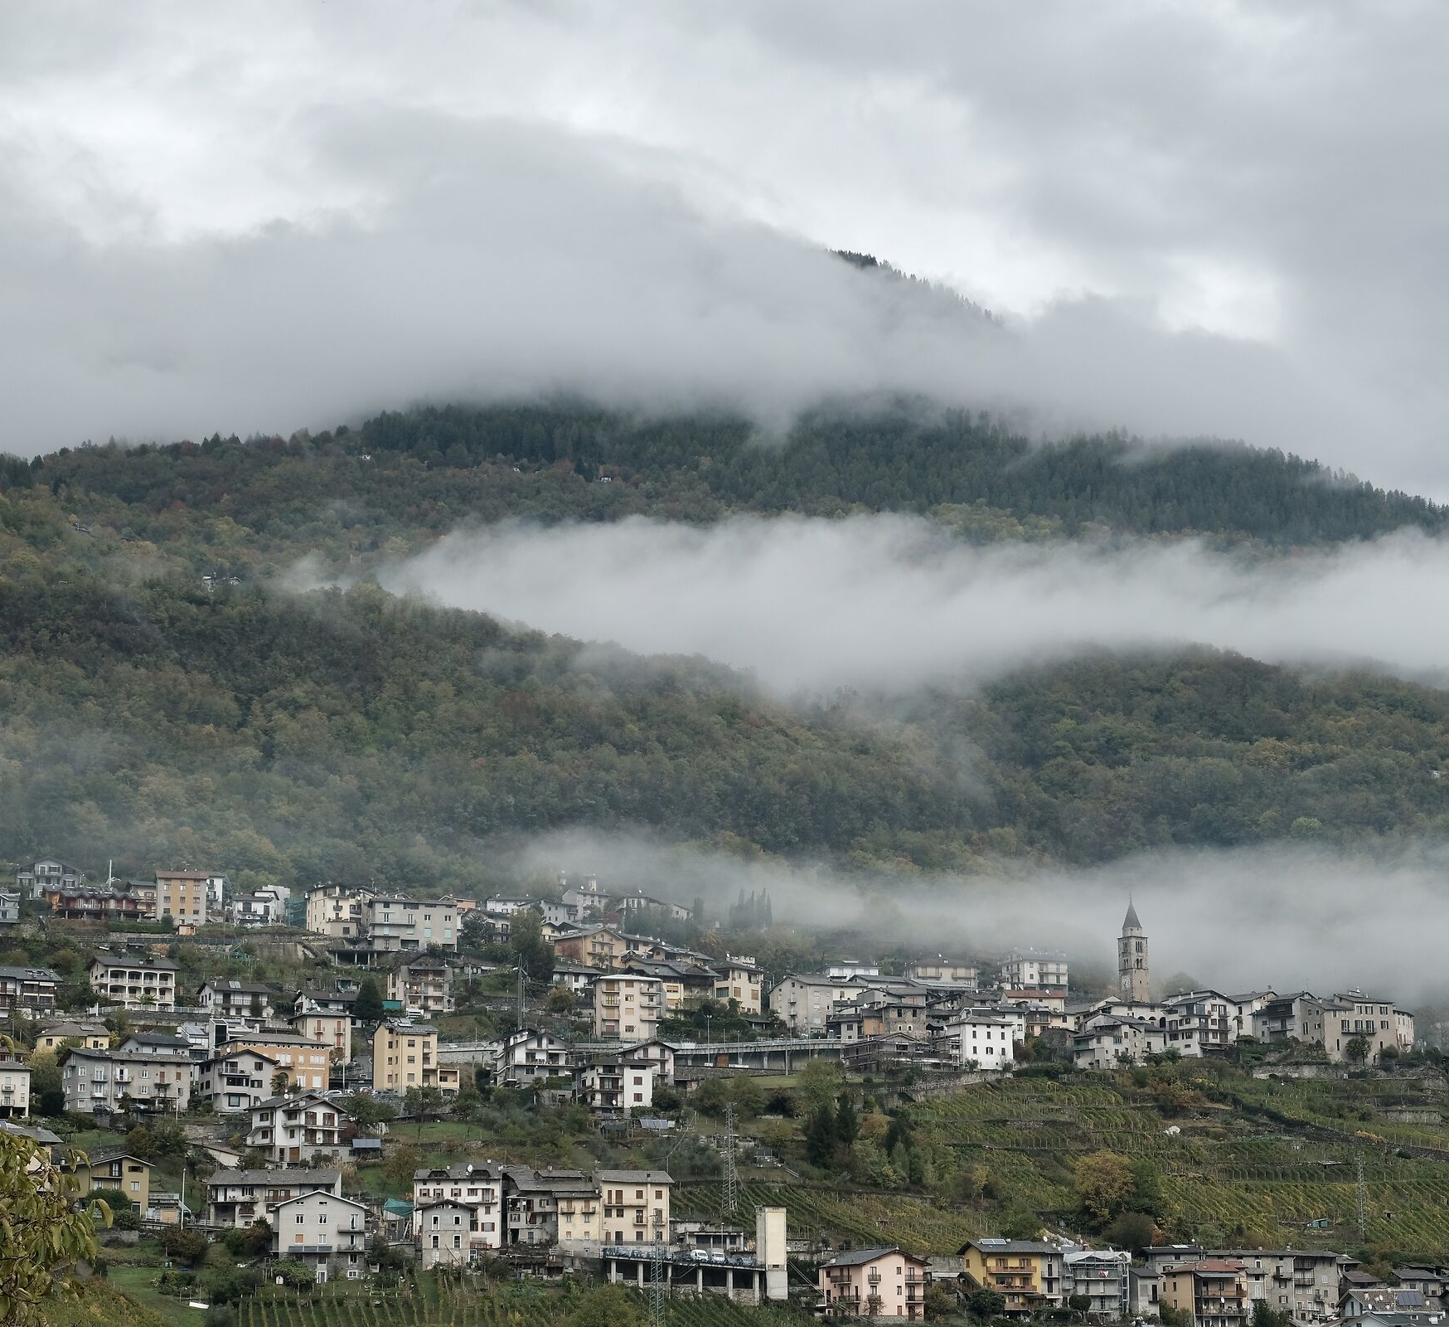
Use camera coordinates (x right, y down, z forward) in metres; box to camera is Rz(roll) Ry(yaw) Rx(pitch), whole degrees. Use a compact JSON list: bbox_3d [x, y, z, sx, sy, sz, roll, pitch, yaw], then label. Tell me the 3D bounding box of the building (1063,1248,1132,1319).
[{"bbox_3d":[61.200,102.070,490.000,9.400,11.200,9.300,1,-11,-6],"label":"building"}]

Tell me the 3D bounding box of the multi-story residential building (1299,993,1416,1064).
[{"bbox_3d":[131.090,76.020,620.000,21.500,13.800,11.000,4,-11,-25],"label":"multi-story residential building"}]

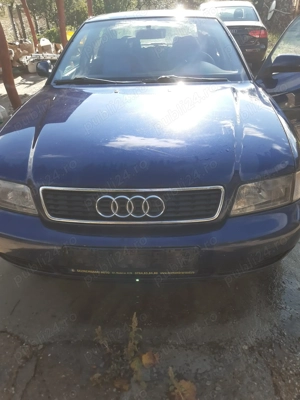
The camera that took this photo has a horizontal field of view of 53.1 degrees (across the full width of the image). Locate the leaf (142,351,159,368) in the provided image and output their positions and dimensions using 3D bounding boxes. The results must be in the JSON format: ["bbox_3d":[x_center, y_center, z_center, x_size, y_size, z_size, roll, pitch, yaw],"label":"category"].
[{"bbox_3d":[0.002,0.698,1.311,0.070,0.030,0.065,1,30,2],"label":"leaf"}]

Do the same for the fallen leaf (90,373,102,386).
[{"bbox_3d":[-0.221,0.743,1.243,0.052,0.020,0.055,1,30,2],"label":"fallen leaf"}]

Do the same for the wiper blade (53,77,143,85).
[{"bbox_3d":[-0.350,-0.827,2.085,0.630,0.050,0.060,7,30,12],"label":"wiper blade"}]

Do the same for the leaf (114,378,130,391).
[{"bbox_3d":[-0.112,0.752,1.225,0.065,0.020,0.050,1,30,2],"label":"leaf"}]

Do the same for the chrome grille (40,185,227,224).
[{"bbox_3d":[-0.068,0.024,1.177,0.725,0.145,0.090,1,17,2],"label":"chrome grille"}]

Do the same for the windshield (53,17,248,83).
[{"bbox_3d":[0.005,-1.128,2.264,1.400,0.120,0.870,1,60,2],"label":"windshield"}]

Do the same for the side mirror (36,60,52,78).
[{"bbox_3d":[-0.830,-1.056,2.422,0.180,0.135,0.130,4,30,7],"label":"side mirror"}]

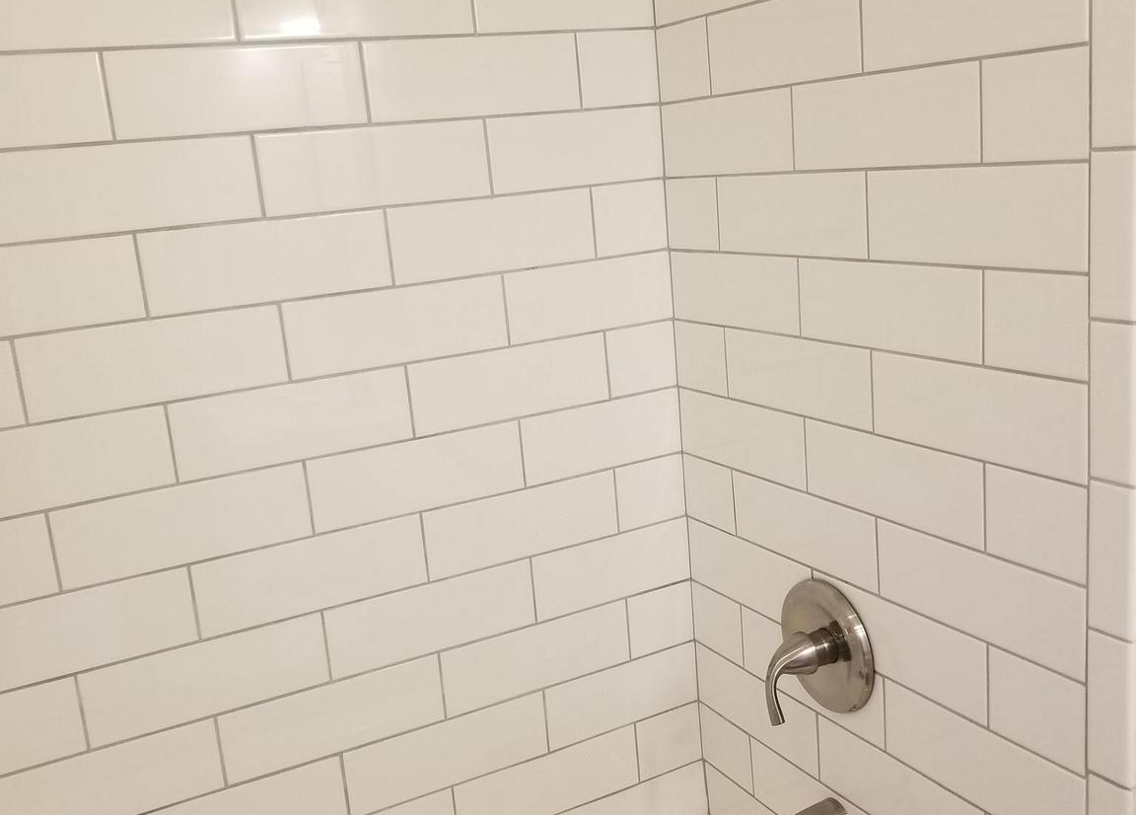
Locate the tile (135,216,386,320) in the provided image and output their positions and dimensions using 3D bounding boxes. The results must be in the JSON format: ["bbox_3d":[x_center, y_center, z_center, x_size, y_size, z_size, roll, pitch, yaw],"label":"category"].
[{"bbox_3d":[-0.375,-0.185,1.434,0.304,0.102,0.009,-11,13,-25],"label":"tile"}]

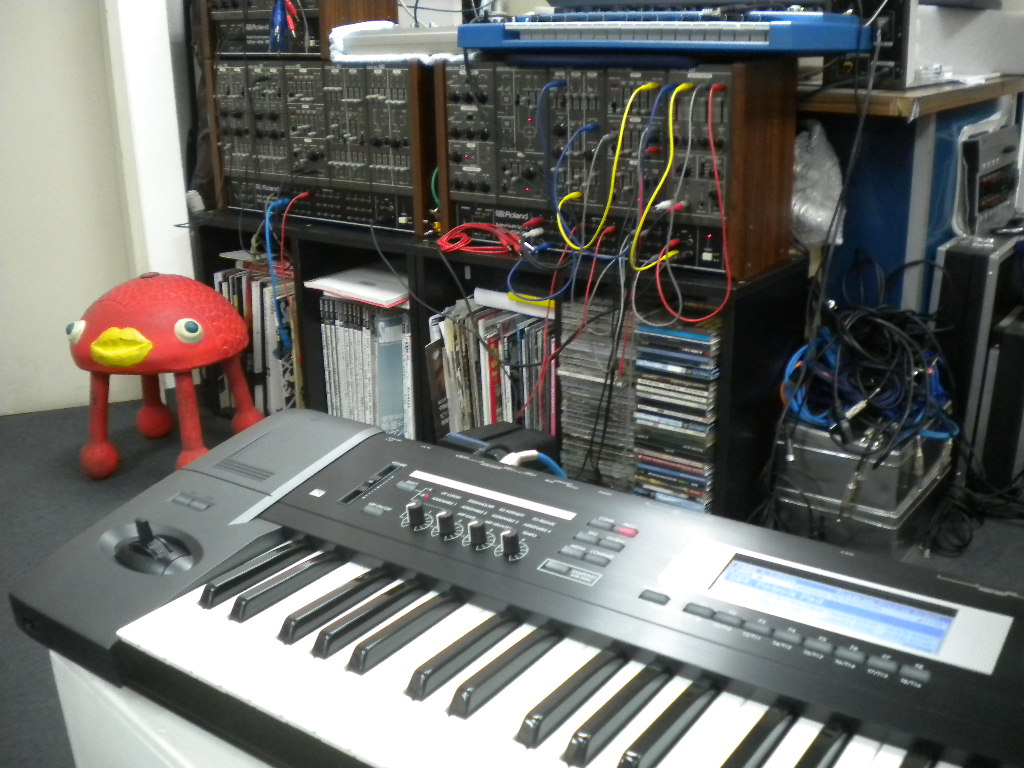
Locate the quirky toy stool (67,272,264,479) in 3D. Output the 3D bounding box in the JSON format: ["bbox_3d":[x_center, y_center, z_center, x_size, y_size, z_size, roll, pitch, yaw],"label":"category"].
[{"bbox_3d":[-0.652,-0.022,1.946,0.315,0.368,0.325,2,18,8],"label":"quirky toy stool"}]

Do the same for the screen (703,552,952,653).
[{"bbox_3d":[0.172,0.120,0.563,0.123,0.008,0.041,11,29,33],"label":"screen"}]

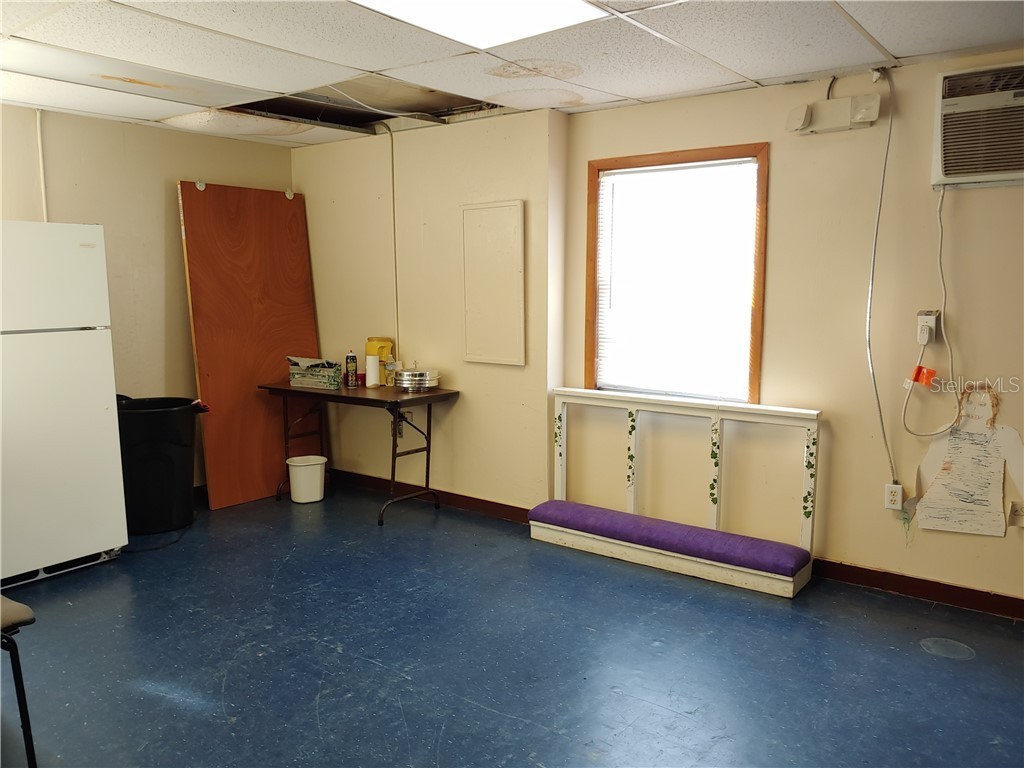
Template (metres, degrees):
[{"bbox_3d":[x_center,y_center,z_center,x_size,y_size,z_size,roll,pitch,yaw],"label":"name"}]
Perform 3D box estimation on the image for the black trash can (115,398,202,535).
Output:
[{"bbox_3d":[-2.119,0.471,4.338,0.560,0.710,0.560,-5,10,-26],"label":"black trash can"}]

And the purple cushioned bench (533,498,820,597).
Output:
[{"bbox_3d":[0.780,0.820,3.886,1.455,0.192,0.285,6,11,35],"label":"purple cushioned bench"}]

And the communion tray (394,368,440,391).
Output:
[{"bbox_3d":[-0.598,-0.024,4.637,0.285,0.135,0.285,-2,9,-7],"label":"communion tray"}]

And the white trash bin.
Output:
[{"bbox_3d":[-1.363,0.637,4.894,0.285,0.285,0.205,-4,9,-21],"label":"white trash bin"}]

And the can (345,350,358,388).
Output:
[{"bbox_3d":[-1.040,-0.094,4.784,0.068,0.236,0.068,-2,9,-12],"label":"can"}]

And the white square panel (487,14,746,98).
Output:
[{"bbox_3d":[0.496,-1.353,3.161,0.610,0.020,1.180,6,11,35],"label":"white square panel"}]

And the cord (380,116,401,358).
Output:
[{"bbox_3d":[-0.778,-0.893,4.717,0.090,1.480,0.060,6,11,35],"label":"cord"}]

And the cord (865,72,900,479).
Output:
[{"bbox_3d":[1.662,-0.450,3.264,0.180,1.830,0.060,6,11,35],"label":"cord"}]

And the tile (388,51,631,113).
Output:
[{"bbox_3d":[-0.003,-1.399,3.483,0.600,0.020,1.110,6,11,35],"label":"tile"}]

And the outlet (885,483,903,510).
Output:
[{"bbox_3d":[1.749,0.520,3.390,0.071,0.116,0.020,6,11,35],"label":"outlet"}]

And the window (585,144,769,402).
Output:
[{"bbox_3d":[0.823,-0.546,3.880,1.000,1.300,0.050,6,11,35],"label":"window"}]

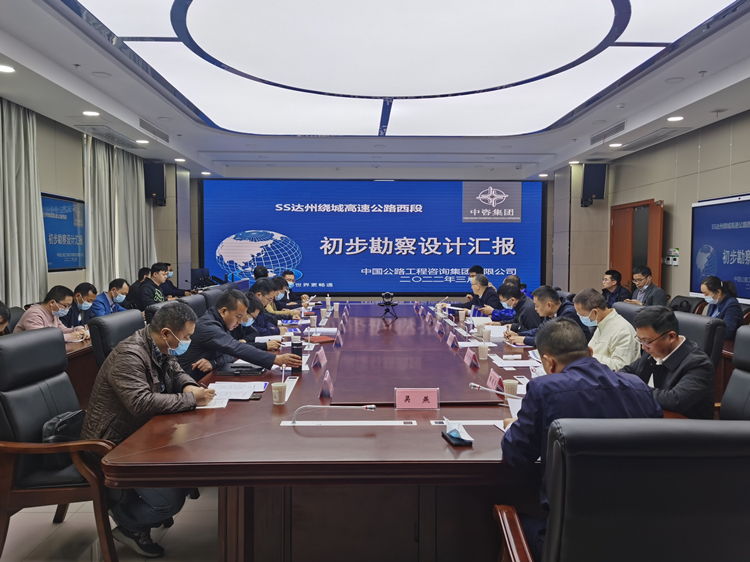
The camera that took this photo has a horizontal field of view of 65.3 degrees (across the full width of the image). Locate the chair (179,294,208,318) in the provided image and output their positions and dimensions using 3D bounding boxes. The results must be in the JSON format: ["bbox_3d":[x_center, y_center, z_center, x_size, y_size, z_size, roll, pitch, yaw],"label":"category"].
[{"bbox_3d":[-1.470,0.681,5.199,0.700,1.110,0.660,0,3,-2],"label":"chair"}]

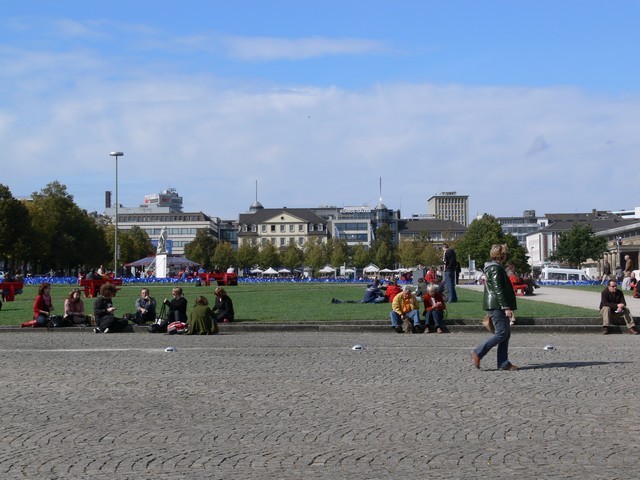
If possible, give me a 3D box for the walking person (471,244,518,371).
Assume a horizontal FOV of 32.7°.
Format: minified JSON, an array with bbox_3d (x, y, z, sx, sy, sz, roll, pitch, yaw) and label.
[{"bbox_3d":[2.336,0.907,14.600,0.680,1.680,0.520,0,-1,-6],"label":"walking person"}]

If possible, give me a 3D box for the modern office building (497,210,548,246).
[{"bbox_3d":[83.540,1.031,450.000,23.000,25.000,20.000,0,-1,0],"label":"modern office building"}]

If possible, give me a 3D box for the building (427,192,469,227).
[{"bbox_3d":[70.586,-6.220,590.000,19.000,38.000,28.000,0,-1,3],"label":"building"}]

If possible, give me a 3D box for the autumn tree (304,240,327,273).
[{"bbox_3d":[-0.990,4.070,240.000,5.000,8.600,5.000,0,-1,0],"label":"autumn tree"}]

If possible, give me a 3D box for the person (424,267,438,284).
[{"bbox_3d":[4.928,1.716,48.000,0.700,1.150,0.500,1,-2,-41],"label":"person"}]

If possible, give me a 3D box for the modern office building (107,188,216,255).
[{"bbox_3d":[-41.894,-2.275,292.000,31.000,22.500,25.000,0,-1,0],"label":"modern office building"}]

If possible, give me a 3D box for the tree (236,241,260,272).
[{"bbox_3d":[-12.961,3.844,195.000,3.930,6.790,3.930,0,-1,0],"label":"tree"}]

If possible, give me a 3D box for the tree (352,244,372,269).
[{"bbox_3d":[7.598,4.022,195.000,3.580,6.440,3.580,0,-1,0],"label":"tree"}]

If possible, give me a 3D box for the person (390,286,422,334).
[{"bbox_3d":[1.724,1.402,22.000,0.620,0.950,0.780,0,-1,3],"label":"person"}]

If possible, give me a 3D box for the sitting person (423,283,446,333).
[{"bbox_3d":[2.330,1.400,22.200,0.520,0.990,0.750,0,-1,-3],"label":"sitting person"}]

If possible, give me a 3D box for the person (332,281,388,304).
[{"bbox_3d":[1.188,1.540,32.000,1.550,0.740,0.550,0,-1,0],"label":"person"}]

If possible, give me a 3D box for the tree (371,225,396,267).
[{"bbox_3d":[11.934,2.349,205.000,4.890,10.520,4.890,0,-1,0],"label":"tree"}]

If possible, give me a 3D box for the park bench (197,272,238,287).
[{"bbox_3d":[-5.845,2.281,63.000,2.250,0.820,0.700,0,-1,3],"label":"park bench"}]

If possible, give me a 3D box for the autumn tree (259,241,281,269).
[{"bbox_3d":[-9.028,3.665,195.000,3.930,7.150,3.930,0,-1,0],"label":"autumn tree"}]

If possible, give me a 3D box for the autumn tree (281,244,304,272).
[{"bbox_3d":[-6.051,4.620,240.000,5.200,7.400,5.200,0,-1,0],"label":"autumn tree"}]

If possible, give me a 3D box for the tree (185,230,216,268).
[{"bbox_3d":[-21.363,2.771,195.000,5.720,8.940,5.720,0,-1,0],"label":"tree"}]

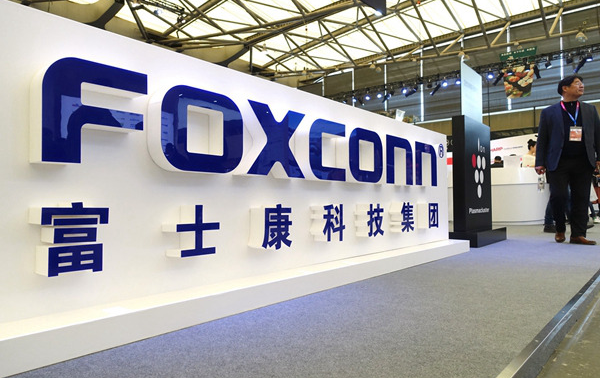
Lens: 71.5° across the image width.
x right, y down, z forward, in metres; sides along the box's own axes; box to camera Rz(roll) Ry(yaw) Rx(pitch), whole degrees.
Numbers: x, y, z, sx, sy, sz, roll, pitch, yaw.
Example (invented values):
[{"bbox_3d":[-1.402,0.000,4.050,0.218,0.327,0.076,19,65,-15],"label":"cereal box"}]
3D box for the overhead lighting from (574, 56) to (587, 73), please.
[{"bbox_3d":[9.889,-4.389,14.687,0.650,0.300,0.270,-39,16,-24],"label":"overhead lighting"}]

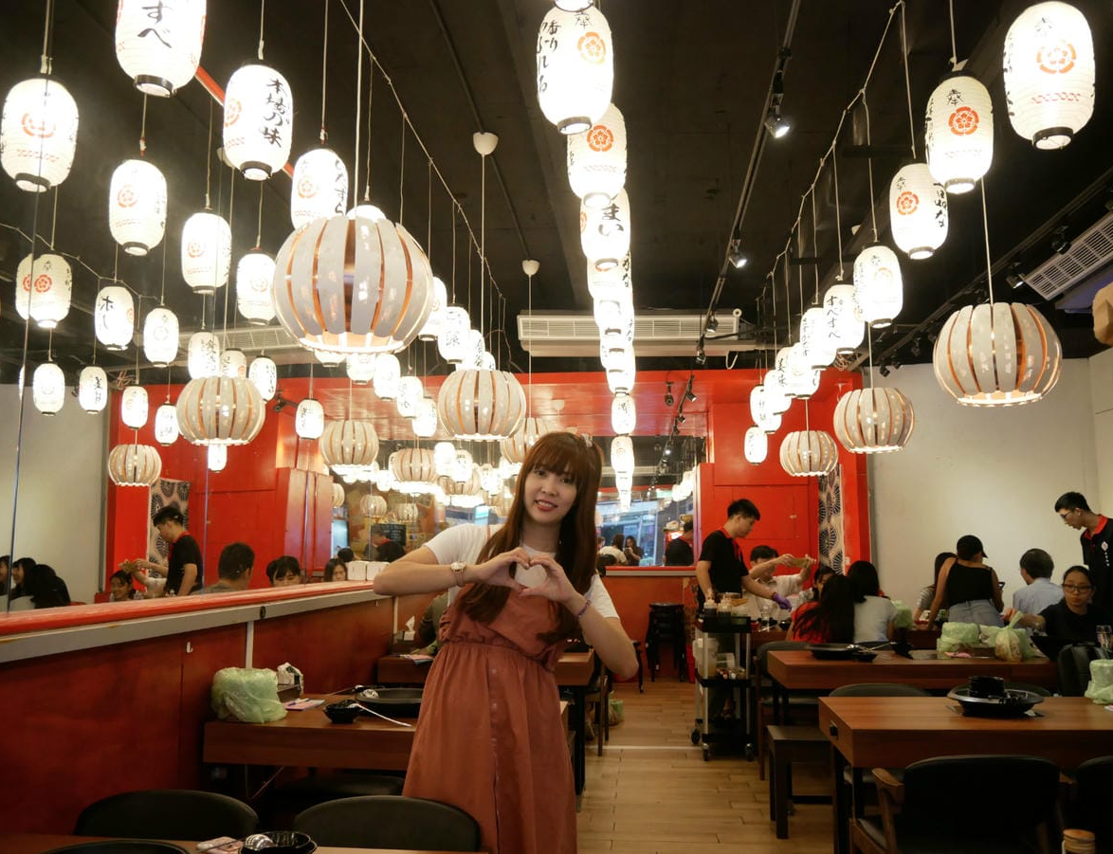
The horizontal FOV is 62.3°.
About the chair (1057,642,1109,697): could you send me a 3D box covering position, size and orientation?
[{"bbox_3d":[2.579,1.498,4.391,0.500,0.820,0.520,-1,-8,5],"label":"chair"}]

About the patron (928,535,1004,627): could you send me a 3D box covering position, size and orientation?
[{"bbox_3d":[3.176,1.572,7.000,0.550,1.460,0.550,-2,-9,13],"label":"patron"}]

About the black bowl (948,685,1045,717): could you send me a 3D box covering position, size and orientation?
[{"bbox_3d":[1.561,0.982,3.270,0.320,0.065,0.320,-1,-8,5],"label":"black bowl"}]

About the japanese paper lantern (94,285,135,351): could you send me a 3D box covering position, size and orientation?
[{"bbox_3d":[-2.777,-0.676,5.838,0.220,0.390,0.220,3,-8,-26],"label":"japanese paper lantern"}]

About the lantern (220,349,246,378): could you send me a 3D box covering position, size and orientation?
[{"bbox_3d":[-2.763,-0.455,7.935,0.220,0.390,0.220,2,-8,-19],"label":"lantern"}]

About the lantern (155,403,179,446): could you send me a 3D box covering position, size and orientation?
[{"bbox_3d":[-3.869,-0.020,9.147,0.220,0.400,0.220,-1,-8,5],"label":"lantern"}]

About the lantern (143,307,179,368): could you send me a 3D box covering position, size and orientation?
[{"bbox_3d":[-2.691,-0.614,6.278,0.220,0.400,0.220,-1,-8,5],"label":"lantern"}]

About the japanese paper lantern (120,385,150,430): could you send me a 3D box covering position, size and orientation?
[{"bbox_3d":[-3.225,-0.149,7.050,0.190,0.330,0.190,-1,-8,5],"label":"japanese paper lantern"}]

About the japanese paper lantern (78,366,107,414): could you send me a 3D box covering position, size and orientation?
[{"bbox_3d":[-3.989,-0.321,7.933,0.220,0.400,0.220,-1,-8,5],"label":"japanese paper lantern"}]

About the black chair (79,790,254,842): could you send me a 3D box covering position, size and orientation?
[{"bbox_3d":[-0.925,1.202,1.888,0.520,0.760,0.520,-1,-8,5],"label":"black chair"}]

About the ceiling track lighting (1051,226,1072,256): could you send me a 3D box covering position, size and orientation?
[{"bbox_3d":[3.120,-1.151,5.700,0.130,0.180,0.110,-1,-8,5],"label":"ceiling track lighting"}]

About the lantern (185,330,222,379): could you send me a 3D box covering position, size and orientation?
[{"bbox_3d":[-2.220,-0.448,5.800,0.190,0.325,0.190,-1,-8,5],"label":"lantern"}]

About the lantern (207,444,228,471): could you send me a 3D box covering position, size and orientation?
[{"bbox_3d":[-3.782,0.317,10.264,0.220,0.390,0.220,3,-8,-20],"label":"lantern"}]

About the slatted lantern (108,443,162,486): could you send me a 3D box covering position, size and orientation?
[{"bbox_3d":[-3.475,0.305,7.600,0.430,0.330,0.430,-1,-8,5],"label":"slatted lantern"}]

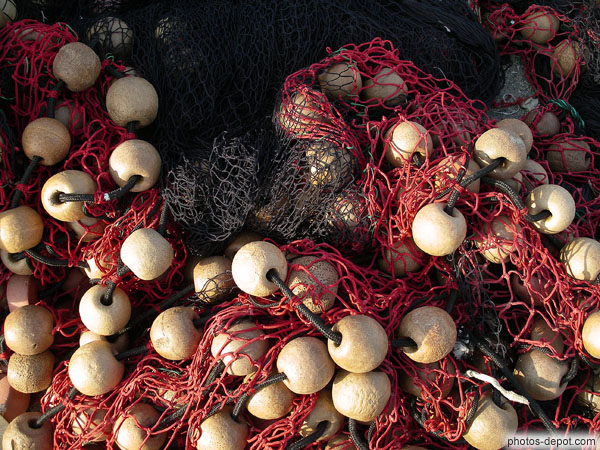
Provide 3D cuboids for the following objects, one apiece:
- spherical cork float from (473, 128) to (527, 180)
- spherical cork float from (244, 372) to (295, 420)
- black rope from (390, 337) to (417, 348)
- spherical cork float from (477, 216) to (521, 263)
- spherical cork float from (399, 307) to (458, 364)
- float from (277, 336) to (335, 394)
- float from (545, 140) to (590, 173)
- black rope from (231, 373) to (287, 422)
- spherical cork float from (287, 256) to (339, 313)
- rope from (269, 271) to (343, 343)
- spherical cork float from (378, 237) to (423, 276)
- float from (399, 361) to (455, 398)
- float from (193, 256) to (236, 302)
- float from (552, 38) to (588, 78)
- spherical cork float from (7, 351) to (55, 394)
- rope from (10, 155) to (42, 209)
[{"bbox_3d":[0.386,-0.137,1.233,0.100,0.097,0.100,0,53,0],"label":"spherical cork float"},{"bbox_3d":[-0.063,0.362,1.360,0.106,0.104,0.106,0,45,0],"label":"spherical cork float"},{"bbox_3d":[0.199,0.224,1.220,0.055,0.020,0.025,0,45,0],"label":"black rope"},{"bbox_3d":[0.428,0.032,1.380,0.102,0.104,0.102,0,42,0],"label":"spherical cork float"},{"bbox_3d":[0.238,0.204,1.188,0.105,0.105,0.102,0,42,0],"label":"spherical cork float"},{"bbox_3d":[0.011,0.245,1.117,0.100,0.097,0.100,0,53,0],"label":"float"},{"bbox_3d":[0.621,-0.158,1.480,0.100,0.085,0.088,0,42,0],"label":"float"},{"bbox_3d":[-0.087,0.313,1.189,0.041,0.167,0.020,30,35,-25],"label":"black rope"},{"bbox_3d":[0.025,0.112,1.199,0.100,0.097,0.100,0,53,0],"label":"spherical cork float"},{"bbox_3d":[0.004,0.146,1.138,0.021,0.017,0.187,-32,60,-30],"label":"rope"},{"bbox_3d":[0.247,0.079,1.560,0.104,0.104,0.104,0,45,0],"label":"spherical cork float"},{"bbox_3d":[0.236,0.271,1.188,0.100,0.097,0.100,0,53,0],"label":"float"},{"bbox_3d":[-0.180,0.118,1.390,0.100,0.100,0.100,0,42,0],"label":"float"},{"bbox_3d":[0.676,-0.416,1.603,0.097,0.094,0.097,0,53,0],"label":"float"},{"bbox_3d":[-0.586,0.317,1.400,0.104,0.100,0.104,0,42,0],"label":"spherical cork float"},{"bbox_3d":[-0.584,-0.089,1.365,0.020,0.147,0.019,18,32,-32],"label":"rope"}]

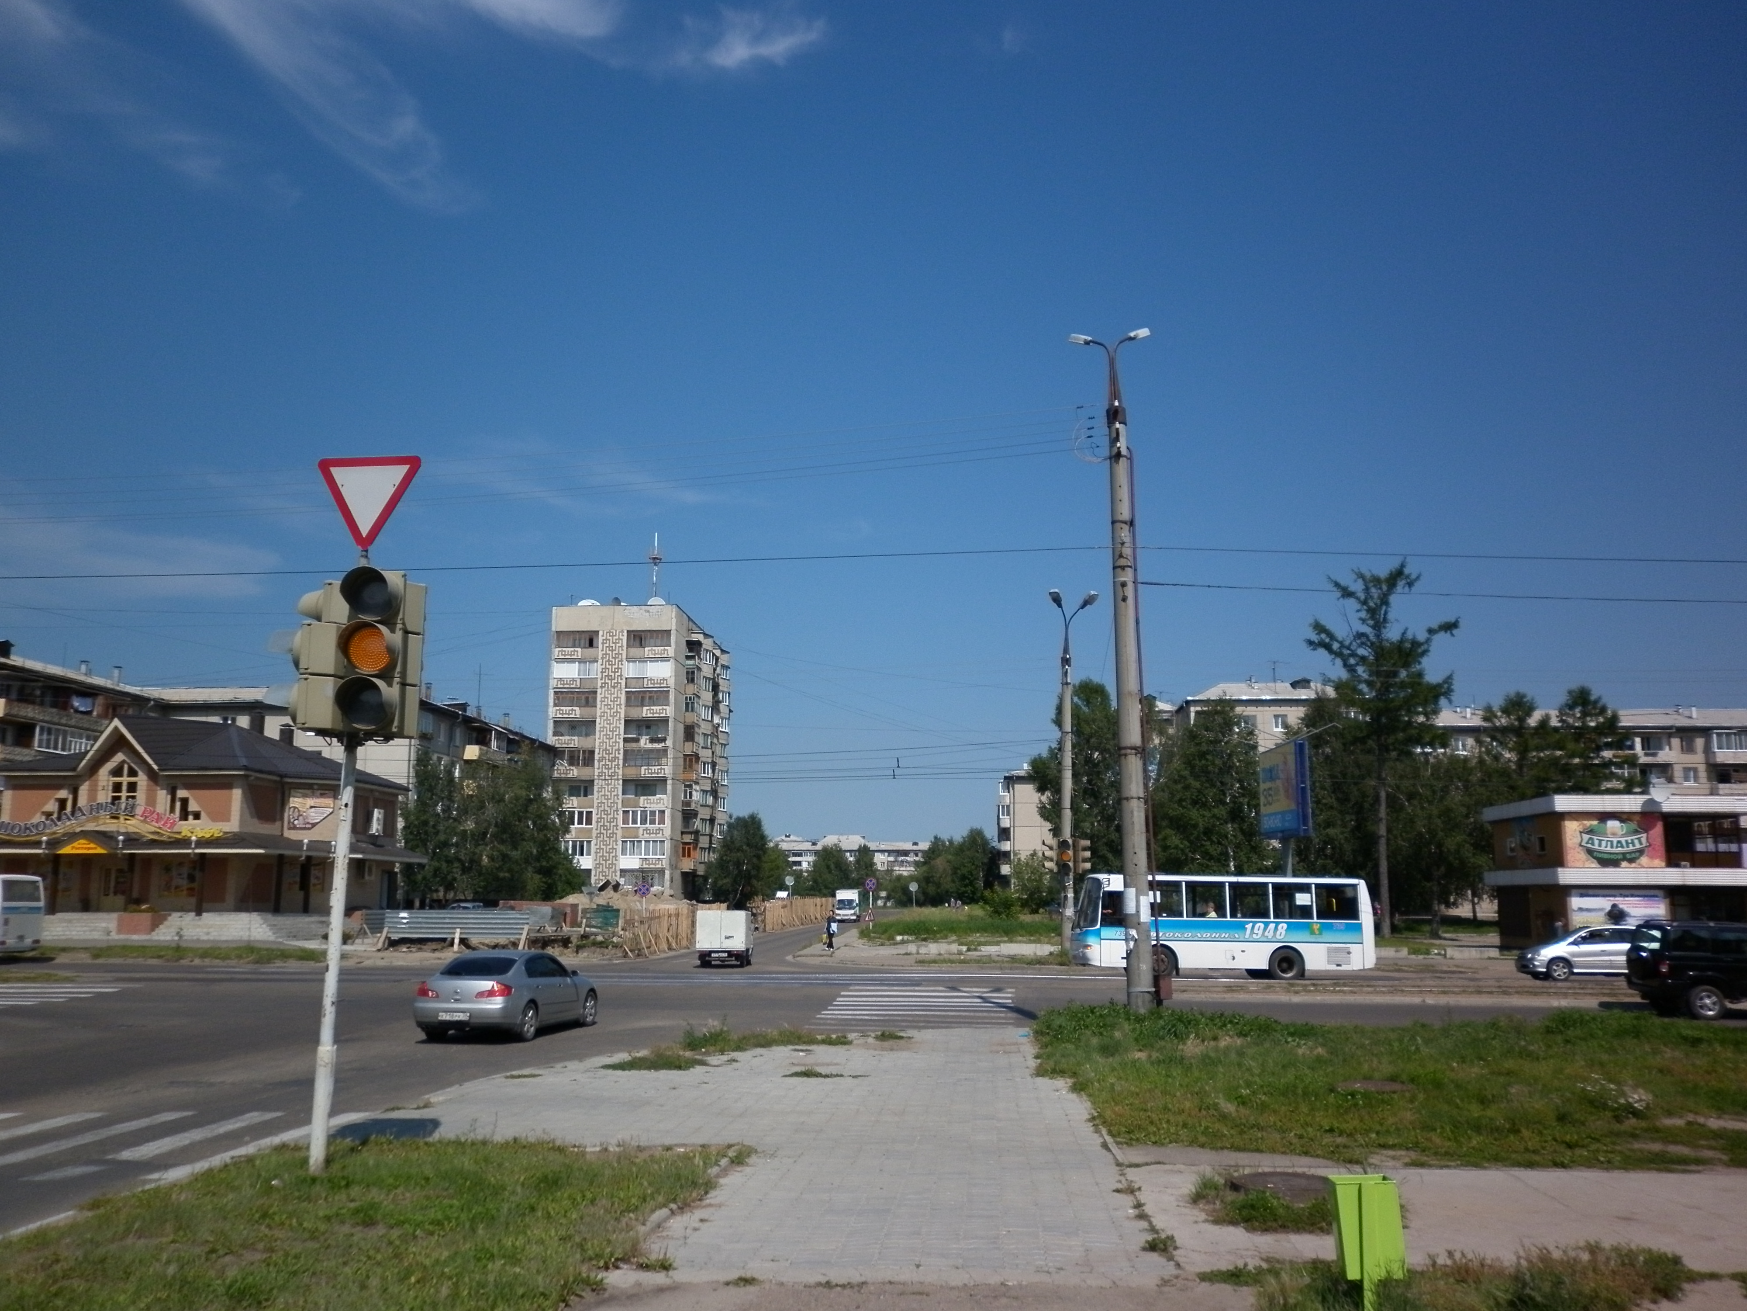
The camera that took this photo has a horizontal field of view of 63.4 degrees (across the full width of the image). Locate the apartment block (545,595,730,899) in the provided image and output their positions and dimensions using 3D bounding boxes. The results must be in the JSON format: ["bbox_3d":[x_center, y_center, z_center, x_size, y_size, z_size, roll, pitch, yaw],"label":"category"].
[{"bbox_3d":[-23.335,11.699,146.491,12.600,28.500,28.000,-1,-10,4],"label":"apartment block"}]

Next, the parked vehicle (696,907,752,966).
[{"bbox_3d":[-5.009,9.688,48.562,1.630,1.900,4.150,0,-10,1],"label":"parked vehicle"}]

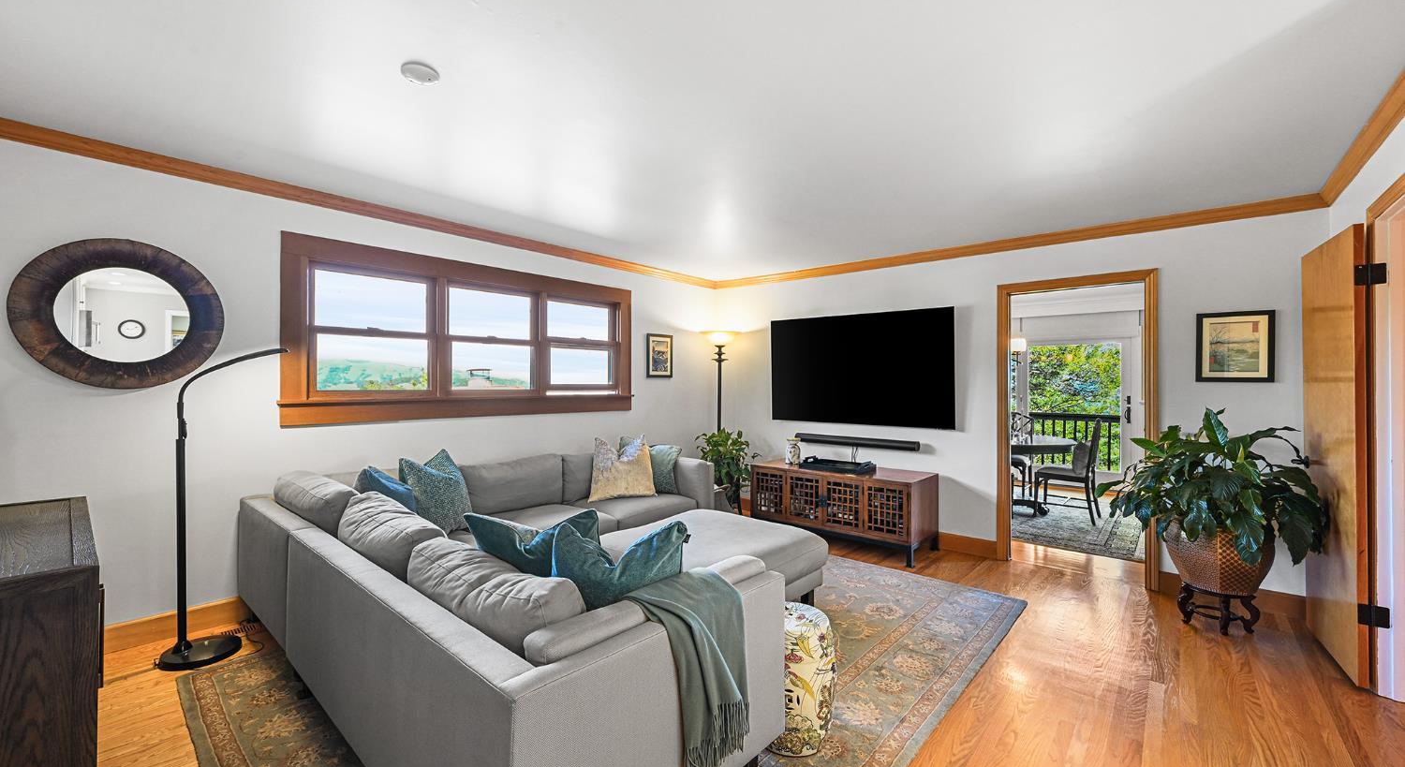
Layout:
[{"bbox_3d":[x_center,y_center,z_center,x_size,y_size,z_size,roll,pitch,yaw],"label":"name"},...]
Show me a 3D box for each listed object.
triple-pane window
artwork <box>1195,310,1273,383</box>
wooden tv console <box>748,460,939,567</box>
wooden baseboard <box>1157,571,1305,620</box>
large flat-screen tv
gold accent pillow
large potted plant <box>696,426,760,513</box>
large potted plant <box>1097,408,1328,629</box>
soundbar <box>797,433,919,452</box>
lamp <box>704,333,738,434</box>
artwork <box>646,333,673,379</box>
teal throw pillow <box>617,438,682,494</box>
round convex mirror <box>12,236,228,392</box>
[{"bbox_3d":[-1.537,-0.312,4.150,0.100,1.128,2.690,0,0,41],"label":"triple-pane window"},{"bbox_3d":[3.294,-0.222,3.382,0.348,0.433,0.025,0,0,40],"label":"artwork"},{"bbox_3d":[1.175,1.046,4.705,1.475,0.617,0.530,0,0,41],"label":"wooden tv console"},{"bbox_3d":[3.239,1.291,3.341,0.670,0.133,0.020,0,0,41],"label":"wooden baseboard"},{"bbox_3d":[1.366,-0.124,4.907,1.711,0.979,0.050,0,2,40],"label":"large flat-screen tv"},{"bbox_3d":[-0.653,0.698,4.420,0.520,0.500,0.160,0,-16,-25],"label":"gold accent pillow"},{"bbox_3d":[0.231,0.894,5.310,0.540,0.880,0.540,0,0,0],"label":"large potted plant"},{"bbox_3d":[2.907,0.760,3.189,0.981,1.238,0.840,0,0,40],"label":"large potted plant"},{"bbox_3d":[1.357,0.524,4.906,1.137,0.085,0.113,0,0,40],"label":"soundbar"},{"bbox_3d":[0.183,0.420,5.552,0.380,1.900,0.380,0,0,0],"label":"lamp"},{"bbox_3d":[-0.417,-0.264,5.348,0.025,0.429,0.357,0,0,40],"label":"artwork"},{"bbox_3d":[-0.439,0.708,4.600,0.500,0.480,0.150,0,-15,12],"label":"teal throw pillow"},{"bbox_3d":[-2.733,-0.324,2.597,0.065,0.703,0.705,0,0,40],"label":"round convex mirror"}]

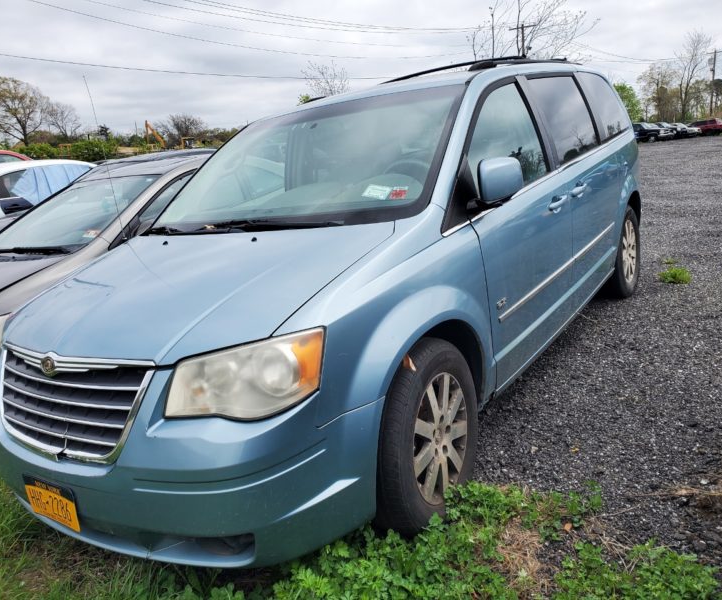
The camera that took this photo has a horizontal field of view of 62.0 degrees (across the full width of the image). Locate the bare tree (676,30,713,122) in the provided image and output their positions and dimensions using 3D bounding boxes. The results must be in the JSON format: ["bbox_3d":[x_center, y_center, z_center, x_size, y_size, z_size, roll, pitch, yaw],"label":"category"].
[{"bbox_3d":[37.740,-24.953,68.000,4.200,10.800,4.200,3,17,30],"label":"bare tree"}]

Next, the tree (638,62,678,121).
[{"bbox_3d":[34.540,-24.056,70.000,4.200,7.200,4.200,3,17,30],"label":"tree"}]

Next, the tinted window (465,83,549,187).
[{"bbox_3d":[0.633,-0.736,2.706,0.060,0.510,0.900,-18,5,39],"label":"tinted window"}]

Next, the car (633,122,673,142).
[{"bbox_3d":[21.702,-12.822,46.000,1.800,1.650,4.600,-12,18,-24],"label":"car"}]

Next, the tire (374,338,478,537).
[{"bbox_3d":[0.218,0.489,2.229,0.230,0.710,0.700,1,17,32],"label":"tire"}]

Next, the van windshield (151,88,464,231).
[{"bbox_3d":[-0.293,-0.657,2.870,1.620,0.130,1.000,2,51,36],"label":"van windshield"}]

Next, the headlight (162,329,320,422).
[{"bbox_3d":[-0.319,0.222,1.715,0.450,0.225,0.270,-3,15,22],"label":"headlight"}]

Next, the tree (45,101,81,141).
[{"bbox_3d":[-47.034,-28.062,95.000,5.700,7.200,5.500,-5,16,0],"label":"tree"}]

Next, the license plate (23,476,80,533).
[{"bbox_3d":[-0.998,0.656,1.948,0.305,0.155,0.020,1,14,36],"label":"license plate"}]

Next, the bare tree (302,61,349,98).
[{"bbox_3d":[-3.840,-21.797,65.000,5.200,8.500,5.200,-5,16,0],"label":"bare tree"}]

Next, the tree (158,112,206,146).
[{"bbox_3d":[-26.735,-25.387,90.000,7.200,5.600,6.500,-10,15,-17],"label":"tree"}]

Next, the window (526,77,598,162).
[{"bbox_3d":[1.194,-1.043,3.442,0.060,0.490,0.850,-15,7,39],"label":"window"}]

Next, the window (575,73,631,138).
[{"bbox_3d":[1.757,-1.376,4.273,0.080,0.480,0.950,-18,5,39],"label":"window"}]

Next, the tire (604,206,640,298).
[{"bbox_3d":[1.964,-0.377,4.612,0.230,0.720,0.710,2,18,36],"label":"tire"}]

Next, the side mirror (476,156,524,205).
[{"bbox_3d":[0.539,-0.457,2.269,0.210,0.185,0.140,1,17,36],"label":"side mirror"}]

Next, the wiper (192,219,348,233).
[{"bbox_3d":[-0.412,-0.316,2.552,0.948,0.060,0.070,5,19,43],"label":"wiper"}]

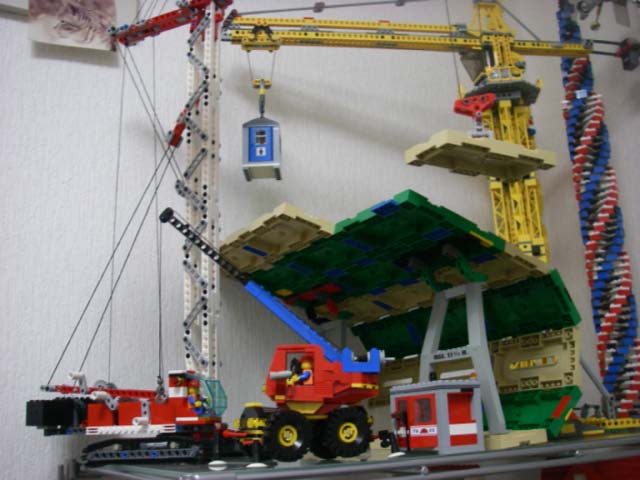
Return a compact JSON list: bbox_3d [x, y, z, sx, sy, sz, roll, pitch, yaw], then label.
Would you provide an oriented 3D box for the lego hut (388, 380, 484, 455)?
[{"bbox_3d":[0.114,0.174,0.689,0.048,0.066,0.080,6,-17,-29],"label":"lego hut"}]

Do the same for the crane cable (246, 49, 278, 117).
[{"bbox_3d":[-0.079,-0.216,0.963,0.042,0.100,0.020,1,-15,-11],"label":"crane cable"}]

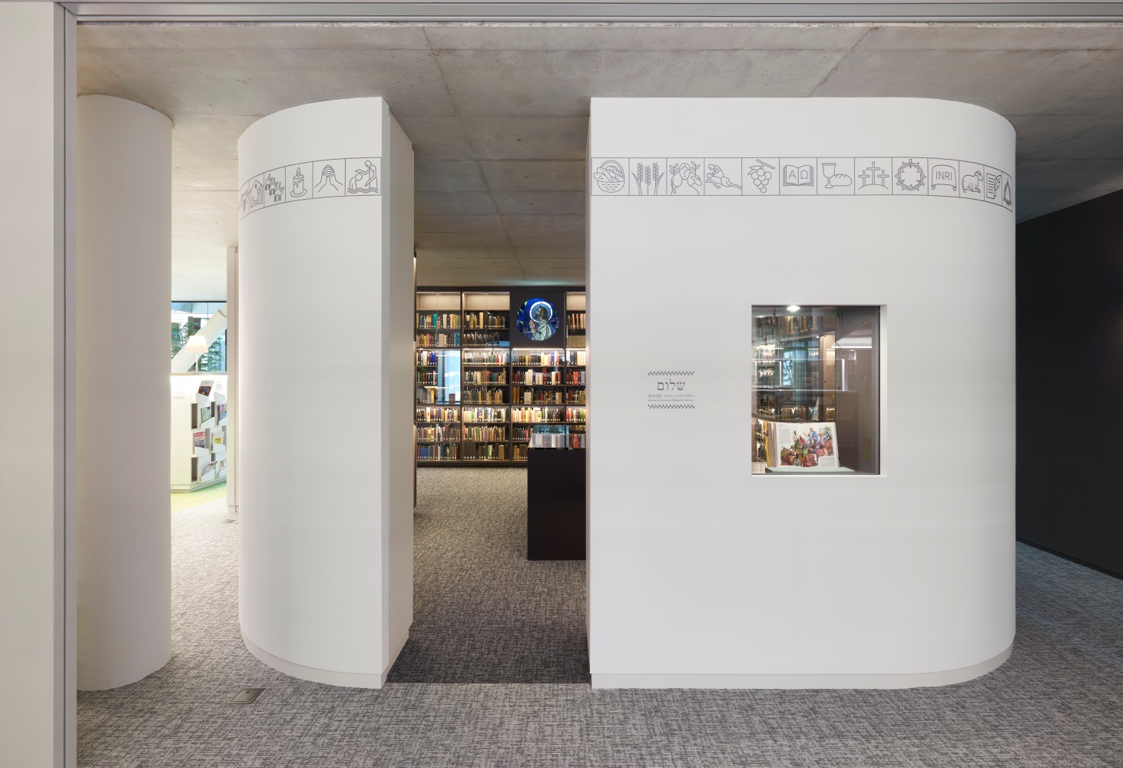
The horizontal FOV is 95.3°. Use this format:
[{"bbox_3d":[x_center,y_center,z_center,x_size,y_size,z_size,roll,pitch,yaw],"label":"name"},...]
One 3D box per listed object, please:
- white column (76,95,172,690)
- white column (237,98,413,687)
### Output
[{"bbox_3d":[-2.300,0.041,2.700,0.390,2.930,0.390,0,1,0],"label":"white column"},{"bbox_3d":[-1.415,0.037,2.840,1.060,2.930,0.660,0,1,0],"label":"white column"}]

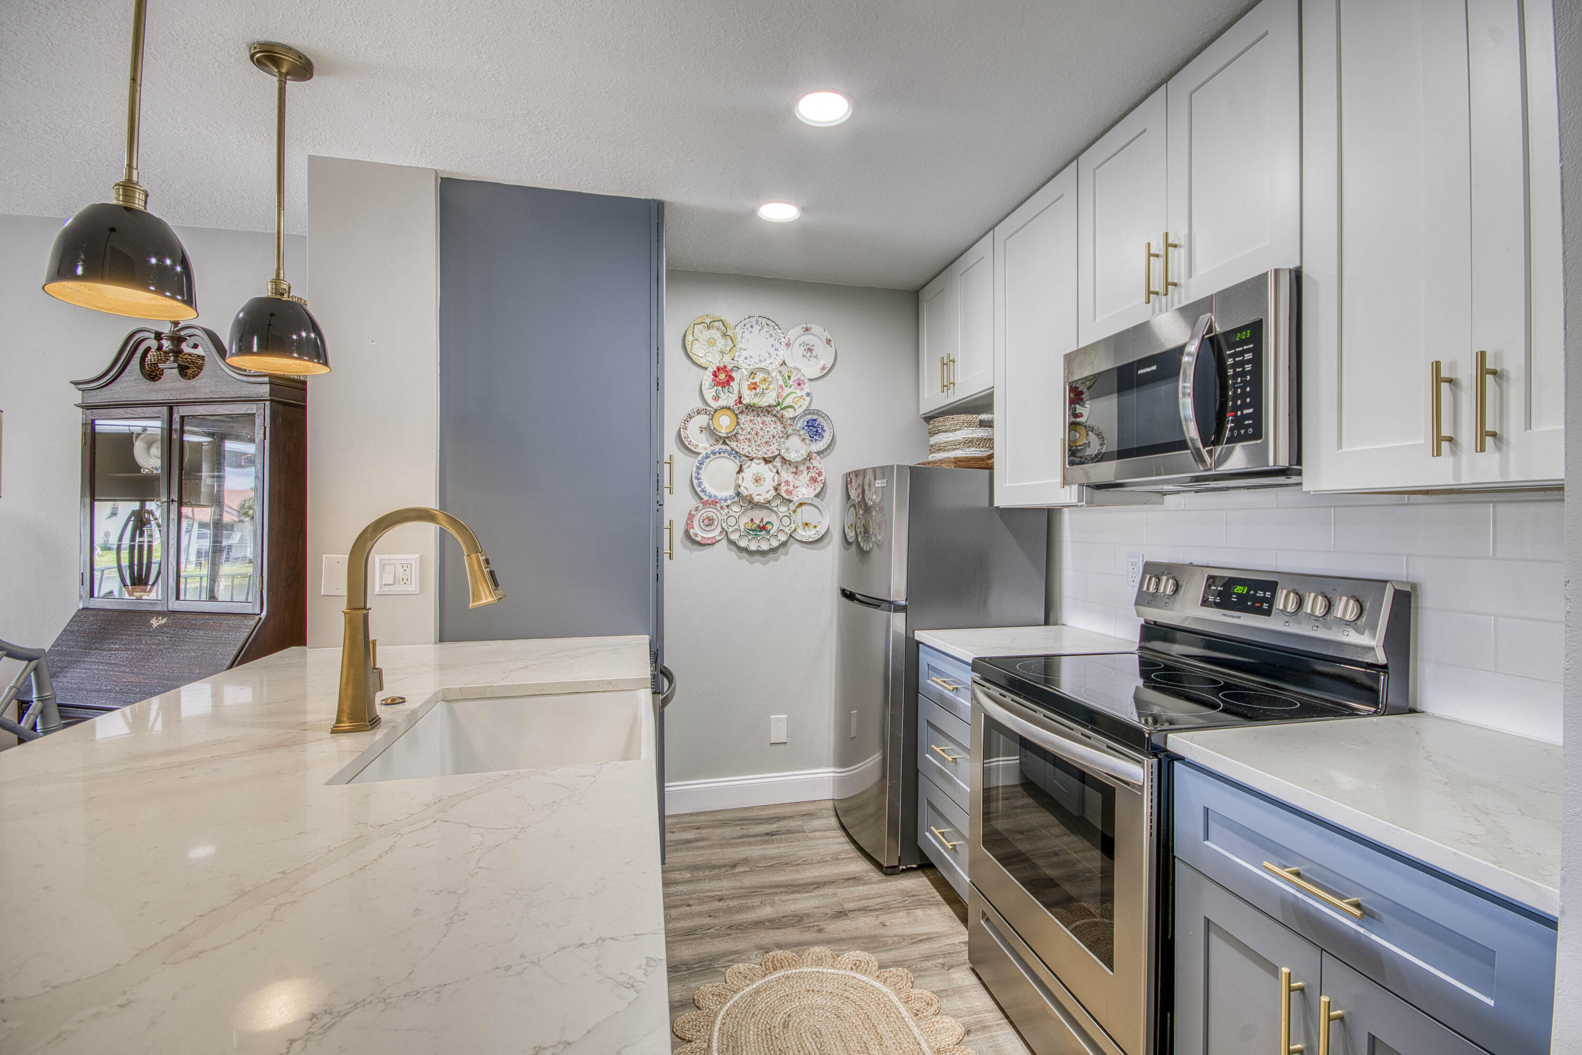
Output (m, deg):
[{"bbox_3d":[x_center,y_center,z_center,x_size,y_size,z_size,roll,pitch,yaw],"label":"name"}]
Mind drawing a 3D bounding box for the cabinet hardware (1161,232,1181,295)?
[{"bbox_3d":[0.953,-0.659,1.653,0.038,0.159,0.012,0,0,-12],"label":"cabinet hardware"}]

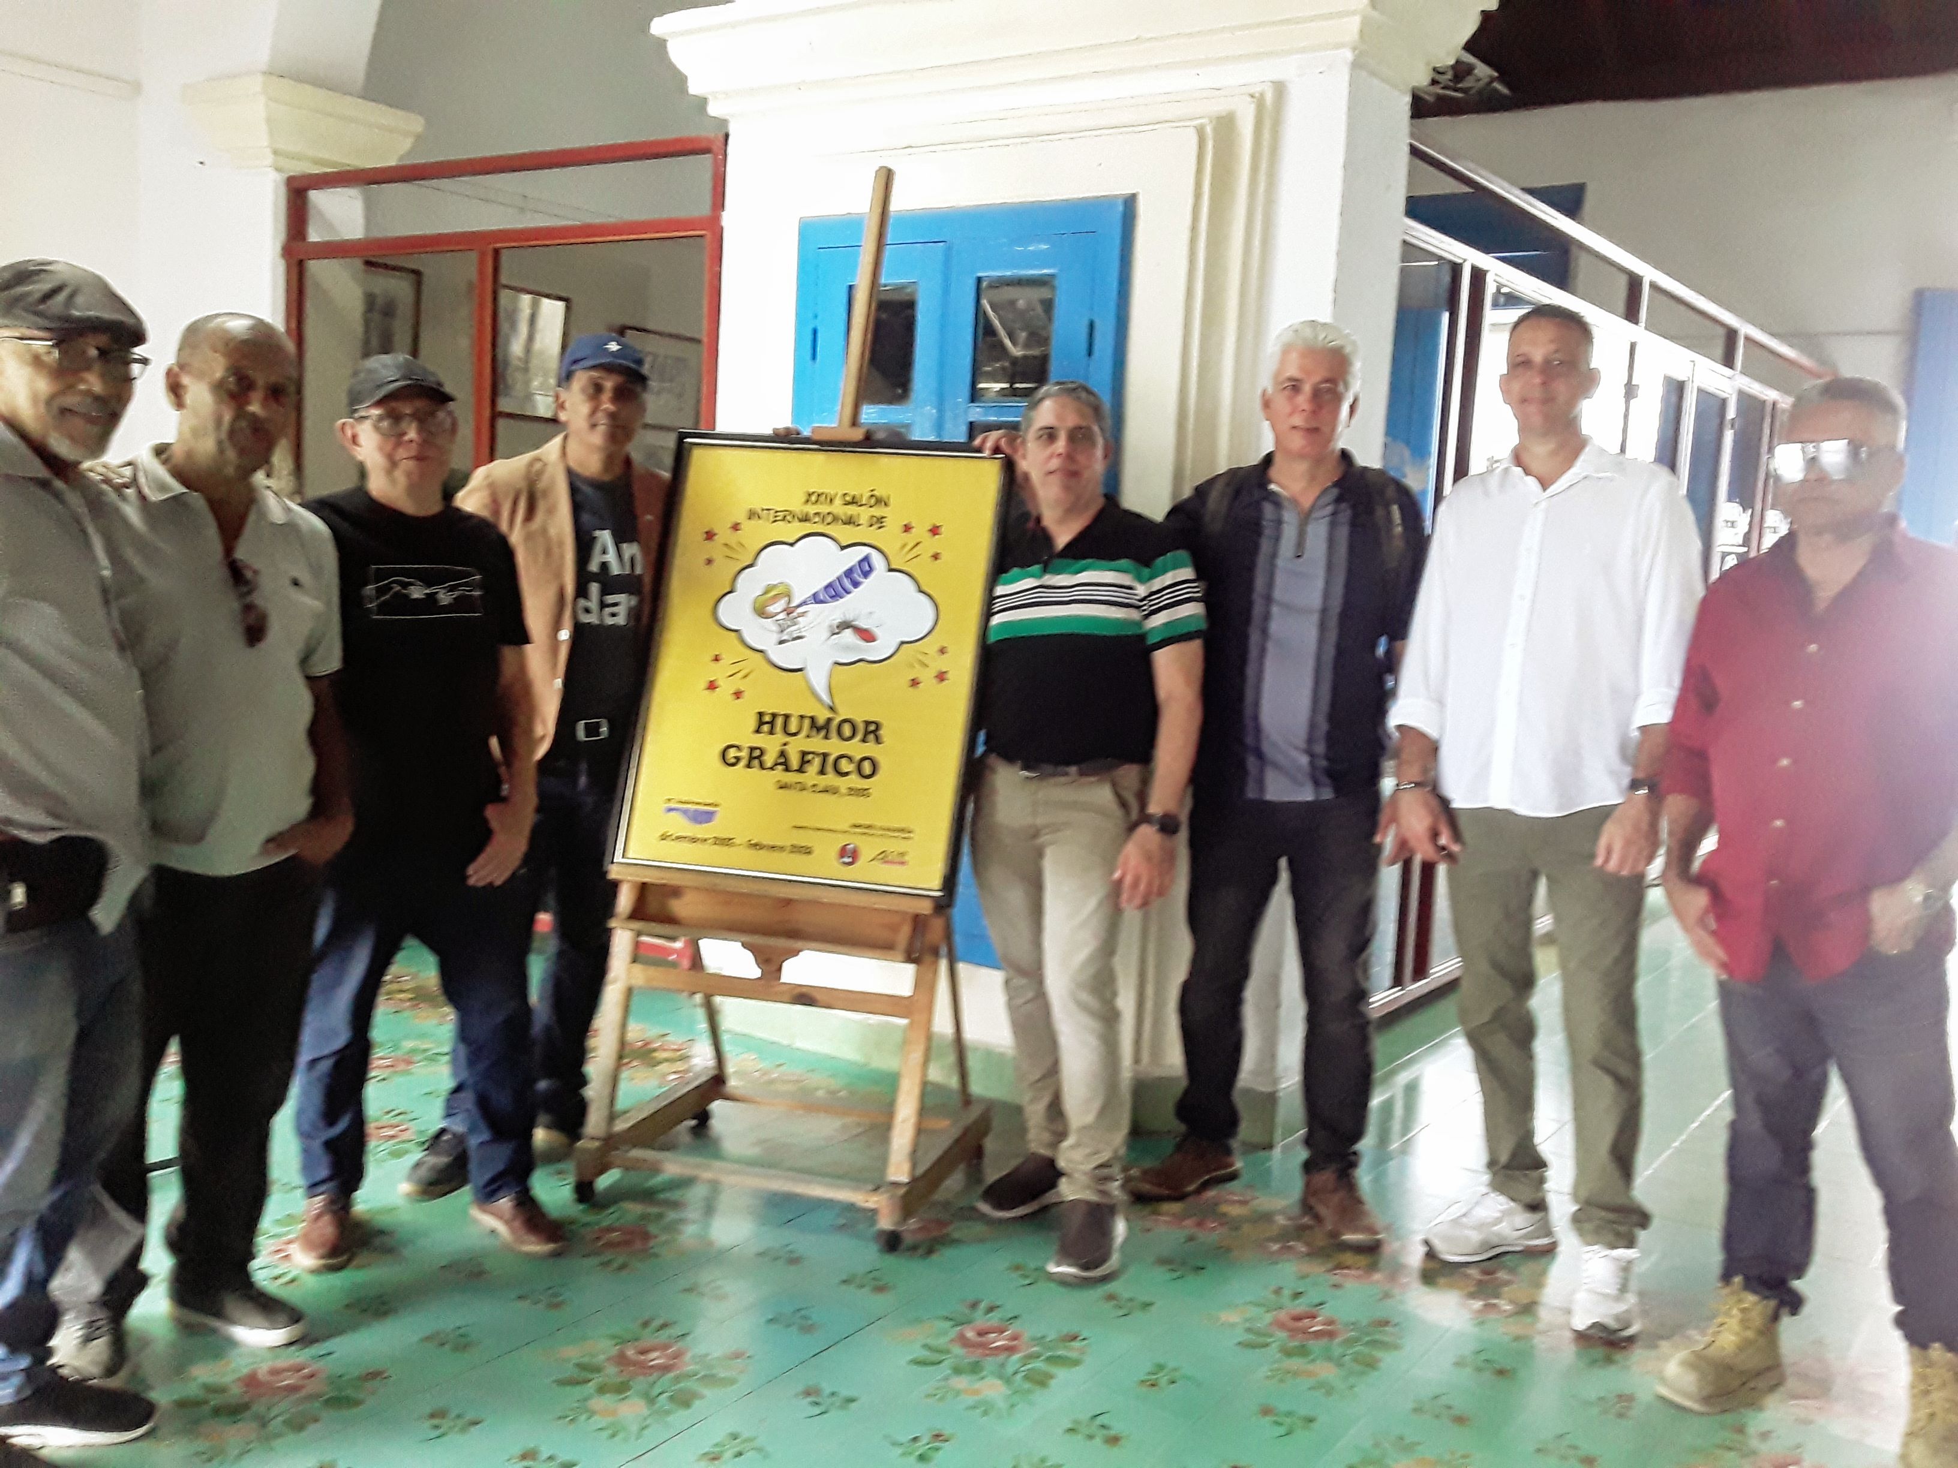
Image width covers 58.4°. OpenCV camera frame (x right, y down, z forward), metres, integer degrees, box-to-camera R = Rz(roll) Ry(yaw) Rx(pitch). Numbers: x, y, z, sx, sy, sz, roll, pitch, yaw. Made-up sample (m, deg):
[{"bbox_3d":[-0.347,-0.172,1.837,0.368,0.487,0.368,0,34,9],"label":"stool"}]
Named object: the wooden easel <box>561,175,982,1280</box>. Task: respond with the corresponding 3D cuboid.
[{"bbox_3d":[-0.336,-0.108,3.543,0.692,2.121,0.581,5,7,16],"label":"wooden easel"}]

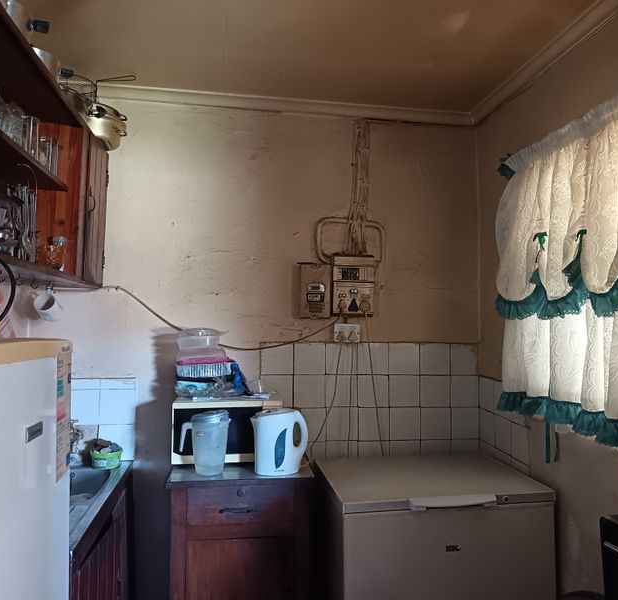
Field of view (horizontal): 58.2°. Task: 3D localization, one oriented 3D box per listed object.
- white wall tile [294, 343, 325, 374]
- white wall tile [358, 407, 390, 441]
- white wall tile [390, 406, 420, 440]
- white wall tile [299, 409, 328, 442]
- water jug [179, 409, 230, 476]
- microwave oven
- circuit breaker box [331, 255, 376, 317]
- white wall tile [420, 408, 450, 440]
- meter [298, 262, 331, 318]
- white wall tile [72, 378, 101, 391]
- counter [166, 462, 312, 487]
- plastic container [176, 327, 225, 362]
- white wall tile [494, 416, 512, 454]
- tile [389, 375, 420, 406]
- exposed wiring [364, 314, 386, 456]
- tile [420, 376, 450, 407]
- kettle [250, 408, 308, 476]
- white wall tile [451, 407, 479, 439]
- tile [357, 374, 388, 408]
[{"bbox_3d":[0.004,0.273,2.577,0.151,0.151,0.010,1,-2,-8],"label":"white wall tile"},{"bbox_3d":[0.305,0.585,2.611,0.150,0.150,0.010,1,-6,-8],"label":"white wall tile"},{"bbox_3d":[0.455,0.586,2.621,0.150,0.150,0.010,1,-2,-8],"label":"white wall tile"},{"bbox_3d":[0.006,0.577,2.569,0.151,0.151,0.010,1,-2,-8],"label":"white wall tile"},{"bbox_3d":[-0.379,0.523,2.037,0.185,0.214,0.135,1,-2,-8],"label":"water jug"},{"bbox_3d":[-0.338,0.522,2.313,0.424,0.236,0.330,1,-2,-8],"label":"microwave oven"},{"bbox_3d":[0.200,-0.062,2.561,0.190,0.282,0.085,1,-2,-8],"label":"circuit breaker box"},{"bbox_3d":[0.607,0.595,2.658,0.151,0.151,0.010,1,-2,-8],"label":"white wall tile"},{"bbox_3d":[0.025,-0.037,2.535,0.135,0.245,0.085,1,-2,-8],"label":"meter"},{"bbox_3d":[-0.990,0.369,2.421,0.150,0.049,0.010,1,-2,-8],"label":"white wall tile"},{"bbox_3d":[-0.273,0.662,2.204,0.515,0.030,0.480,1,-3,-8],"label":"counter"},{"bbox_3d":[-0.447,0.185,2.294,0.200,0.140,0.180,1,-3,-8],"label":"plastic container"},{"bbox_3d":[0.843,0.586,2.408,0.010,0.150,0.150,1,-2,-5],"label":"white wall tile"},{"bbox_3d":[0.454,0.433,2.634,0.151,0.151,0.010,1,-3,-8],"label":"tile"},{"bbox_3d":[0.305,0.398,2.583,0.114,0.659,0.050,1,-2,-8],"label":"exposed wiring"},{"bbox_3d":[0.608,0.440,2.667,0.150,0.150,0.010,1,-6,-8],"label":"tile"},{"bbox_3d":[-0.114,0.534,2.128,0.218,0.244,0.150,0,-6,0],"label":"kettle"},{"bbox_3d":[0.755,0.595,2.672,0.147,0.150,0.010,1,-6,-8],"label":"white wall tile"},{"bbox_3d":[0.303,0.427,2.604,0.150,0.150,0.010,1,-2,-8],"label":"tile"}]

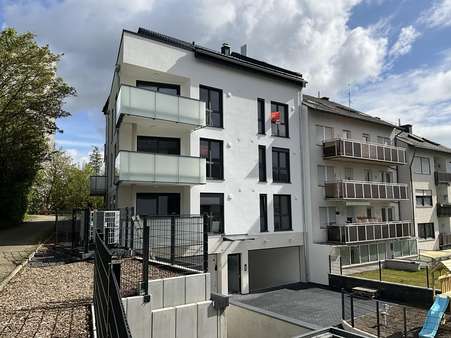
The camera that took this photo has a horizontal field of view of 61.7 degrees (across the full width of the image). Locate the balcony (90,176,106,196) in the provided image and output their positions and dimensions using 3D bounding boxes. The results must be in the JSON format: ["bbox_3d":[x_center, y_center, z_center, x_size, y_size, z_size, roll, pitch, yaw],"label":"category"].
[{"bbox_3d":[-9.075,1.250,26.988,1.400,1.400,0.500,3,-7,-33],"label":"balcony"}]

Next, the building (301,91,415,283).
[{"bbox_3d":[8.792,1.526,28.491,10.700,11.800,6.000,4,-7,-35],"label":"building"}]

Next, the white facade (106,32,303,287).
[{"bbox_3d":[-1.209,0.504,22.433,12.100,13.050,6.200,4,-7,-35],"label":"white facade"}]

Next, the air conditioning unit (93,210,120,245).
[{"bbox_3d":[-4.525,2.253,14.547,0.850,1.300,0.500,5,-8,-42],"label":"air conditioning unit"}]

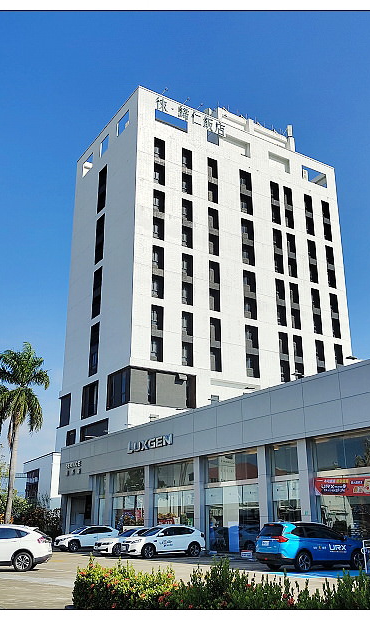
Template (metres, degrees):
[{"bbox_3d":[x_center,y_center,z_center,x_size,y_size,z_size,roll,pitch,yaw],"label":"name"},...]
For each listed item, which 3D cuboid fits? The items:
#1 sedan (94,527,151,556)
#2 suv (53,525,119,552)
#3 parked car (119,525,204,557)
[{"bbox_3d":[-3.146,13.863,35.669,4.600,1.500,1.820,12,-23,-30],"label":"sedan"},{"bbox_3d":[-6.770,15.934,41.478,4.600,1.620,1.845,13,-24,-32],"label":"suv"},{"bbox_3d":[-1.092,12.554,32.283,4.630,1.620,1.845,12,-23,-29],"label":"parked car"}]

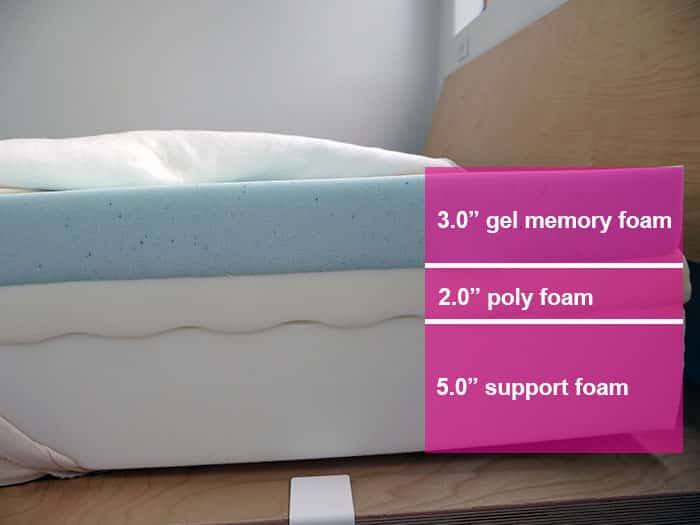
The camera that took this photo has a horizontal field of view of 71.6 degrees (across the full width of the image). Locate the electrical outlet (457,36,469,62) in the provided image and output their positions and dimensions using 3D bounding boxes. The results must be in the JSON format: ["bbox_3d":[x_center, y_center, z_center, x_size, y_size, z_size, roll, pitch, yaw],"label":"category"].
[{"bbox_3d":[0.400,-0.758,1.719,0.010,0.073,0.115,-3,13,-2],"label":"electrical outlet"}]

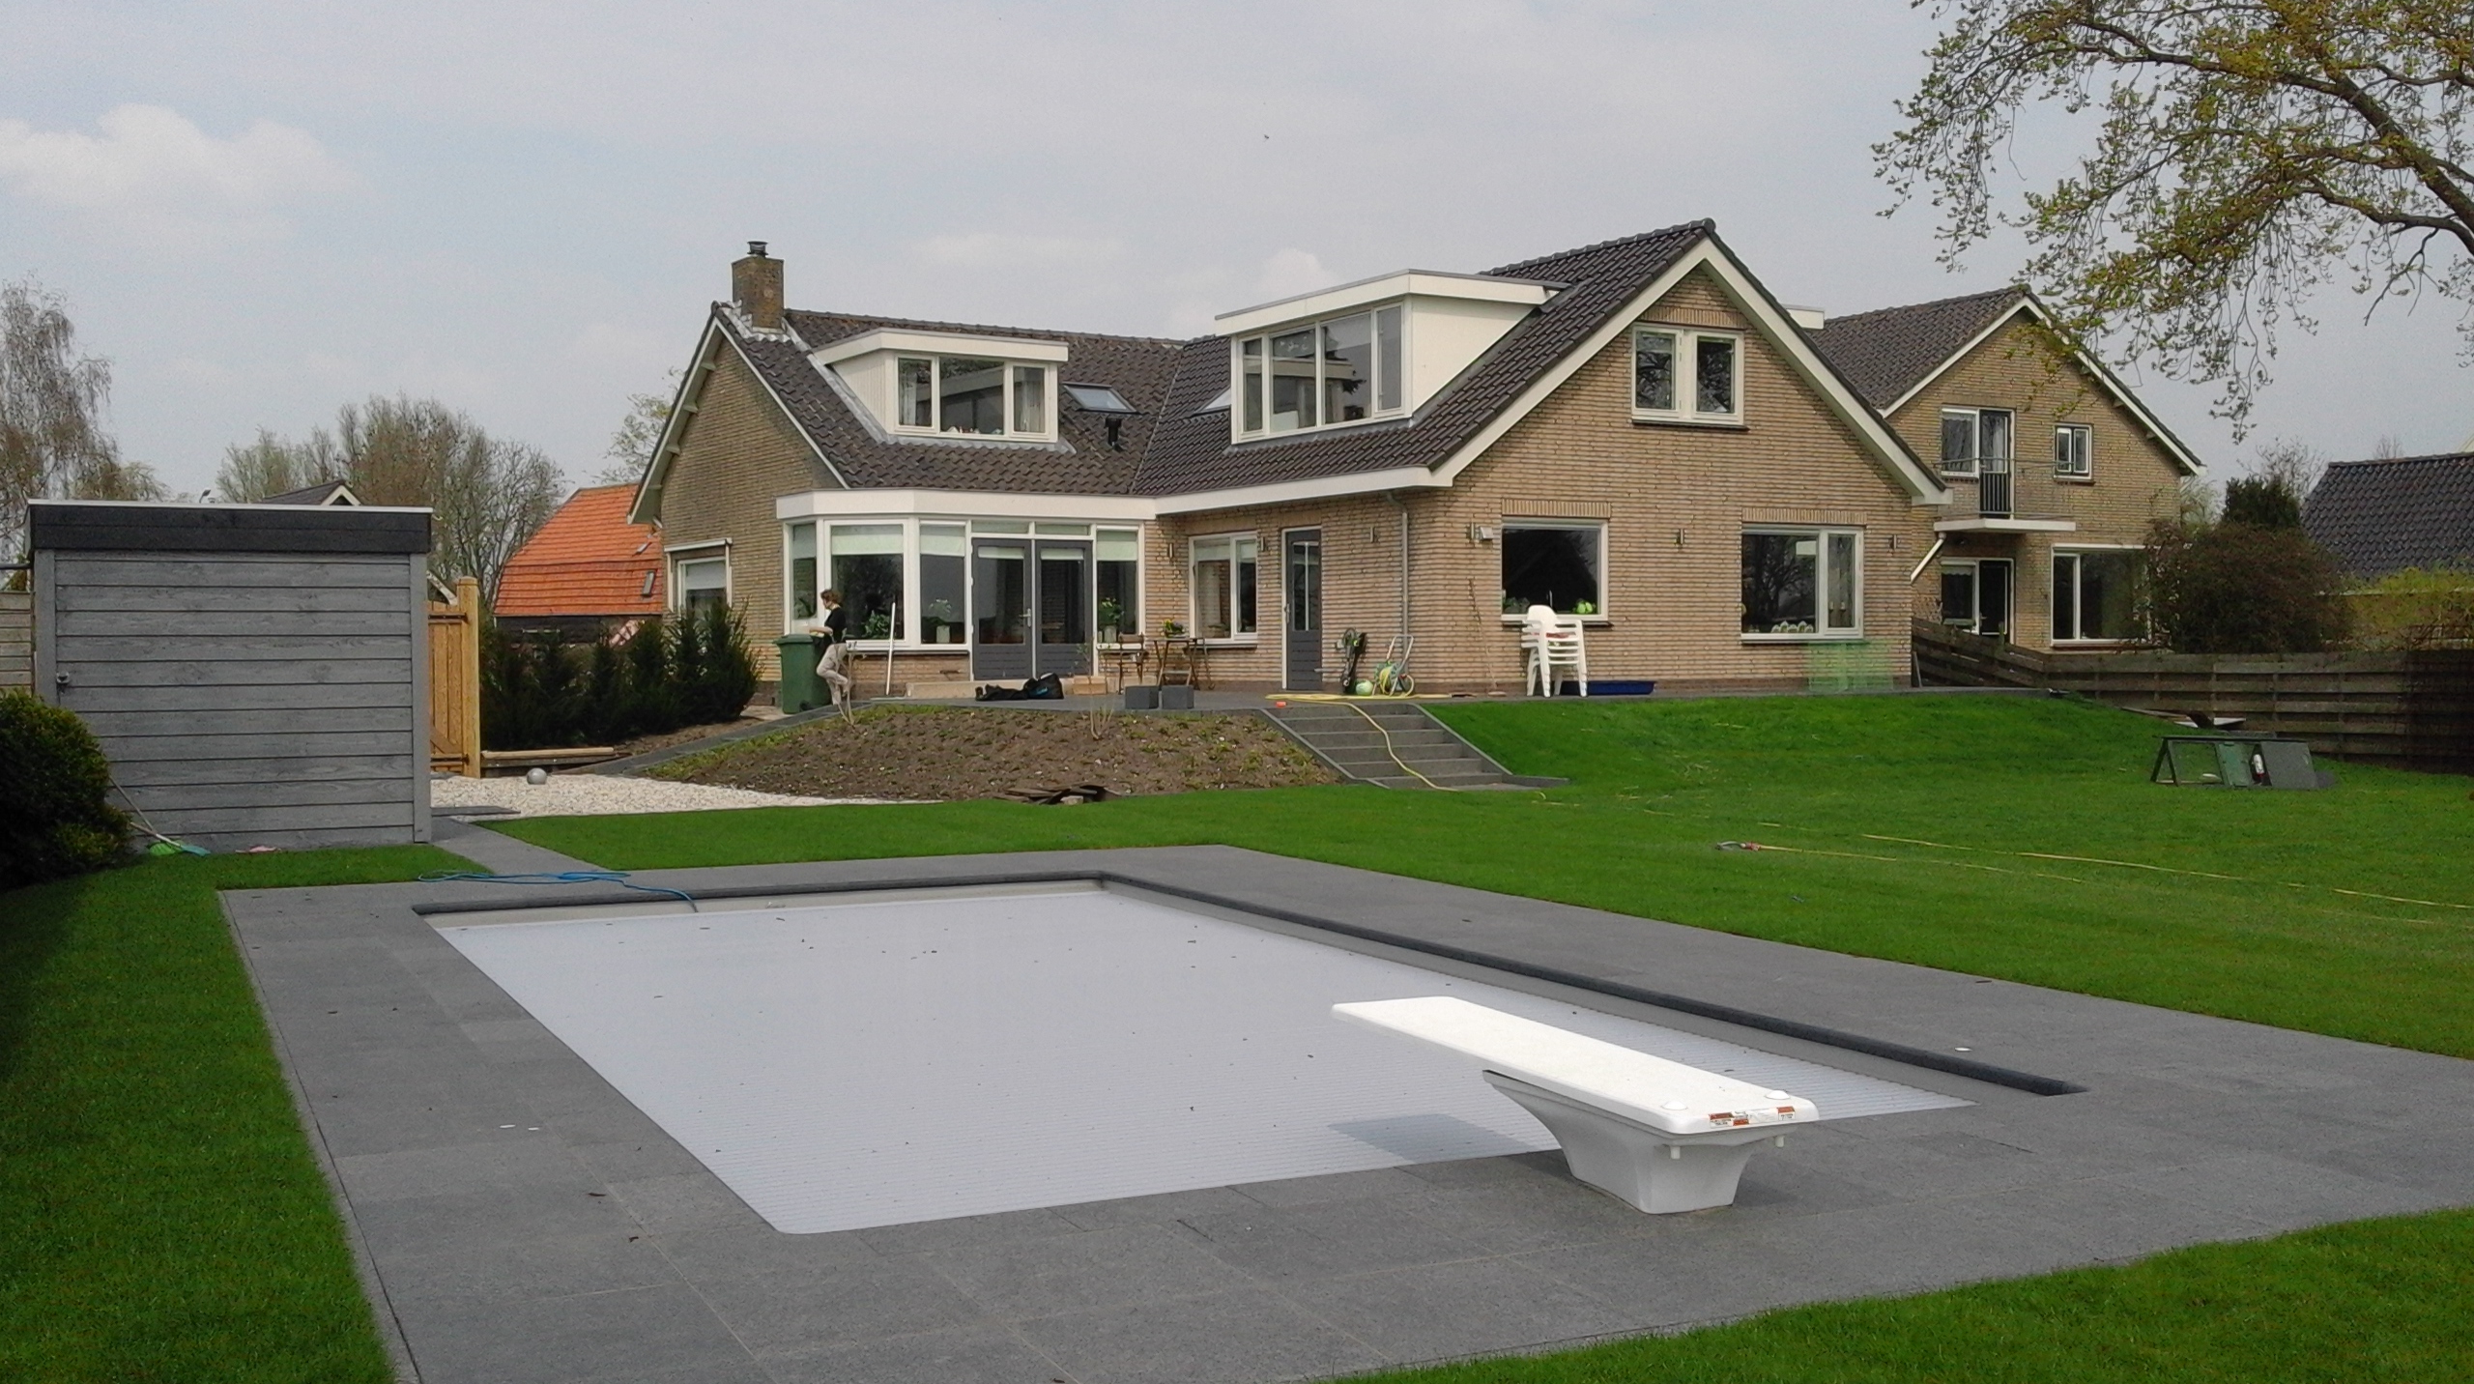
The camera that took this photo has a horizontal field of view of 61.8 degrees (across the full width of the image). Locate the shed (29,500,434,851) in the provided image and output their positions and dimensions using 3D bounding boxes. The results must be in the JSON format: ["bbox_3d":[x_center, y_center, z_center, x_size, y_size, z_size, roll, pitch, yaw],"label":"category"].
[{"bbox_3d":[-7.500,-0.120,15.600,2.530,2.420,2.700,-1,1,-24],"label":"shed"}]

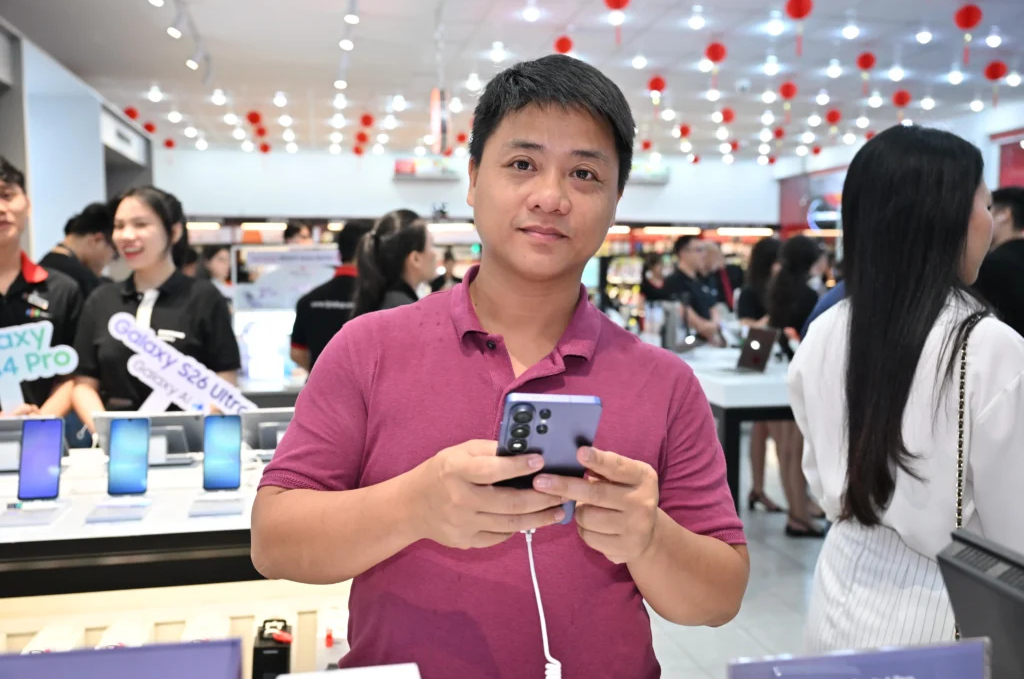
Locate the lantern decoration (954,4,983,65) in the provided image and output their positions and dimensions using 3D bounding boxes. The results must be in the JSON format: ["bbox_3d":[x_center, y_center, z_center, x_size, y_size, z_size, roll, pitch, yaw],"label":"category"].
[{"bbox_3d":[2.959,-1.993,5.913,0.154,0.350,0.154,-1,4,-12],"label":"lantern decoration"}]

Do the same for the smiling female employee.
[{"bbox_3d":[-1.043,0.361,2.708,0.480,1.620,0.360,0,4,-5],"label":"smiling female employee"}]

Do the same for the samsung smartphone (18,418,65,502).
[{"bbox_3d":[-0.985,0.251,1.907,0.078,0.166,0.008,-1,-11,-10],"label":"samsung smartphone"}]

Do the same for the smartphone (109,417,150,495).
[{"bbox_3d":[-0.826,0.253,1.964,0.078,0.165,0.008,-1,-11,-10],"label":"smartphone"}]

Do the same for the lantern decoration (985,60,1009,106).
[{"bbox_3d":[3.907,-2.073,7.360,0.154,0.350,0.154,-1,4,-12],"label":"lantern decoration"}]

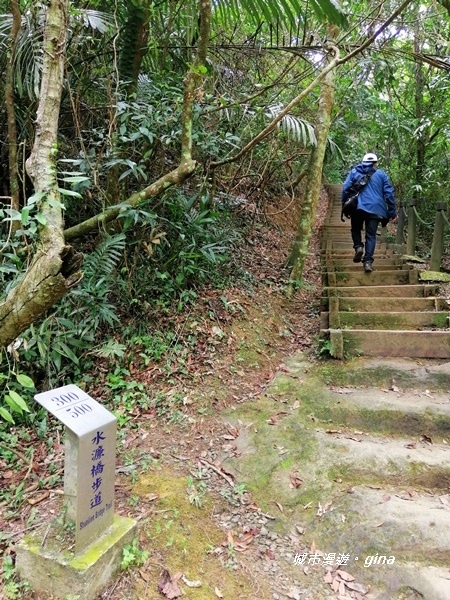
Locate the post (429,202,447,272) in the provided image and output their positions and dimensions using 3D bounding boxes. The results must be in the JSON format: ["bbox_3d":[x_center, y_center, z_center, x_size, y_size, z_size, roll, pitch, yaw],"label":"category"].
[{"bbox_3d":[2.869,-0.846,6.050,0.140,0.940,0.140,5,3,11],"label":"post"}]

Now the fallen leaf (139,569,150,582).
[{"bbox_3d":[-0.308,1.037,1.704,0.026,0.015,0.070,-9,15,-39],"label":"fallen leaf"}]

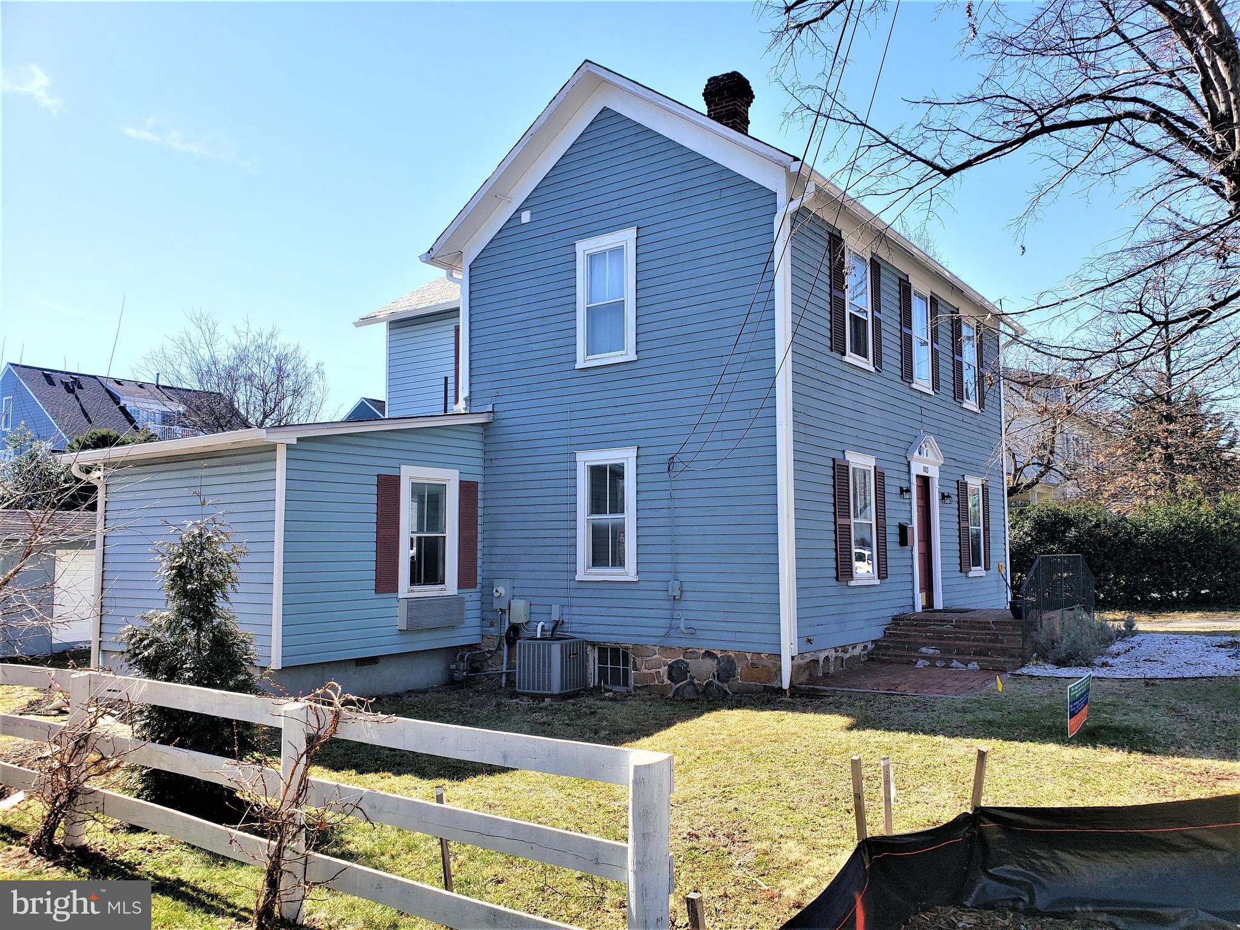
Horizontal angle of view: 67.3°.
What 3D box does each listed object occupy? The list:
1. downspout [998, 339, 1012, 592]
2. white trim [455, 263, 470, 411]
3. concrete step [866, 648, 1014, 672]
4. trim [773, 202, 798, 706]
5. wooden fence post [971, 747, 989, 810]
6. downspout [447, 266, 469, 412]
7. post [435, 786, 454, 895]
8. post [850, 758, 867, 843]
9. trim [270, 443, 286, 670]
[{"bbox_3d":[7.681,0.133,18.280,0.315,5.498,0.110,-4,-7,37],"label":"downspout"},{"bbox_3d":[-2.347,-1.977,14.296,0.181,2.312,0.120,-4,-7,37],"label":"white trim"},{"bbox_3d":[4.158,2.511,11.953,1.871,0.111,0.300,-4,-7,37],"label":"concrete step"},{"bbox_3d":[1.960,-0.452,10.931,0.130,5.804,0.130,-4,-7,37],"label":"trim"},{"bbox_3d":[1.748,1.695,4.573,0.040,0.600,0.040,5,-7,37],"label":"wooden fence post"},{"bbox_3d":[-2.582,-1.987,14.516,0.370,2.328,0.110,-4,-7,37],"label":"downspout"},{"bbox_3d":[-0.840,1.870,4.523,0.040,0.600,0.040,-11,-6,36],"label":"post"},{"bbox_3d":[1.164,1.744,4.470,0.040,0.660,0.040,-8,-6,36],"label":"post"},{"bbox_3d":[-4.038,1.085,11.062,0.085,2.622,0.085,-4,-7,37],"label":"trim"}]

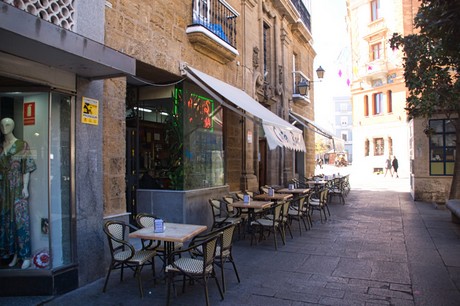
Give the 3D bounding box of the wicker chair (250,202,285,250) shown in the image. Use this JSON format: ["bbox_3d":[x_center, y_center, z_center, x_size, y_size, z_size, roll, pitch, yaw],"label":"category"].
[{"bbox_3d":[0.686,1.327,6.497,0.570,0.830,0.550,-1,-1,29],"label":"wicker chair"}]

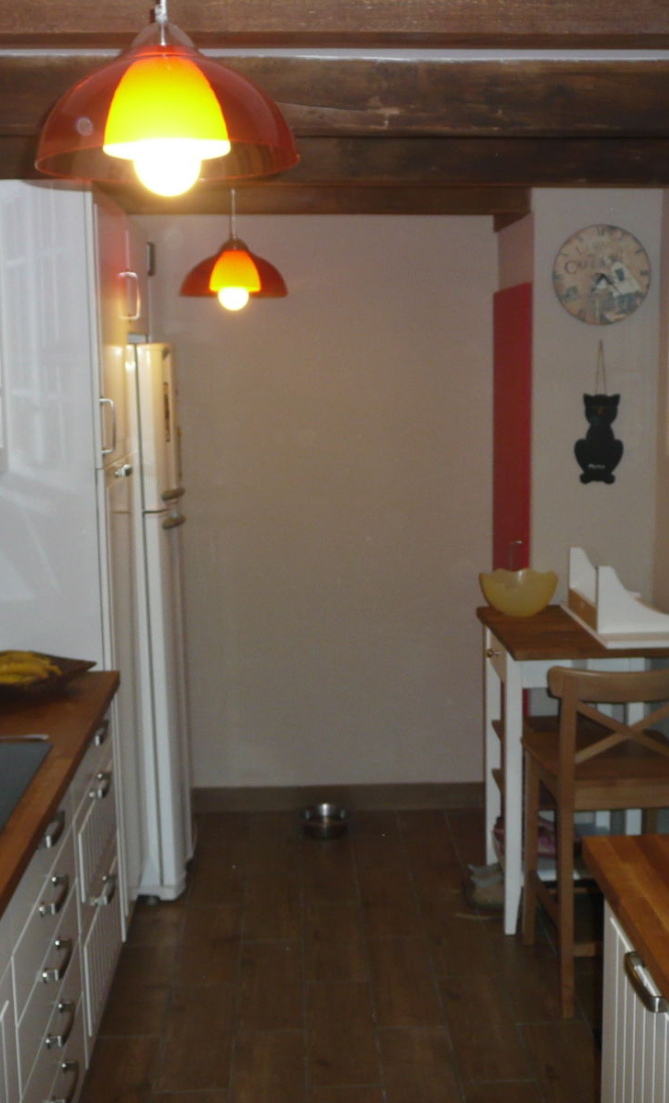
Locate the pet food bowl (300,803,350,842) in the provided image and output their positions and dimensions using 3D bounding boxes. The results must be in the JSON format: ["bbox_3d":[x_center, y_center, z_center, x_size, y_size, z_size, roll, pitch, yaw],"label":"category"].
[{"bbox_3d":[-0.039,1.005,4.415,0.172,0.075,0.172,-1,9,-2],"label":"pet food bowl"}]

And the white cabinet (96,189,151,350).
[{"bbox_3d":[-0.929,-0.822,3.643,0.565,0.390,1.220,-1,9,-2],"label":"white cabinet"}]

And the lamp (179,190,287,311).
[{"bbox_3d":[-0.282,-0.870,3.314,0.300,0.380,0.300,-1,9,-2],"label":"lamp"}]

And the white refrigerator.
[{"bbox_3d":[-0.844,0.207,3.984,0.630,1.765,0.600,-1,9,-2],"label":"white refrigerator"}]

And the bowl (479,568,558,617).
[{"bbox_3d":[0.595,0.137,3.886,0.256,0.130,0.256,-1,9,0],"label":"bowl"}]

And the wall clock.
[{"bbox_3d":[0.863,-0.893,3.849,0.322,0.313,0.030,-1,9,-2],"label":"wall clock"}]

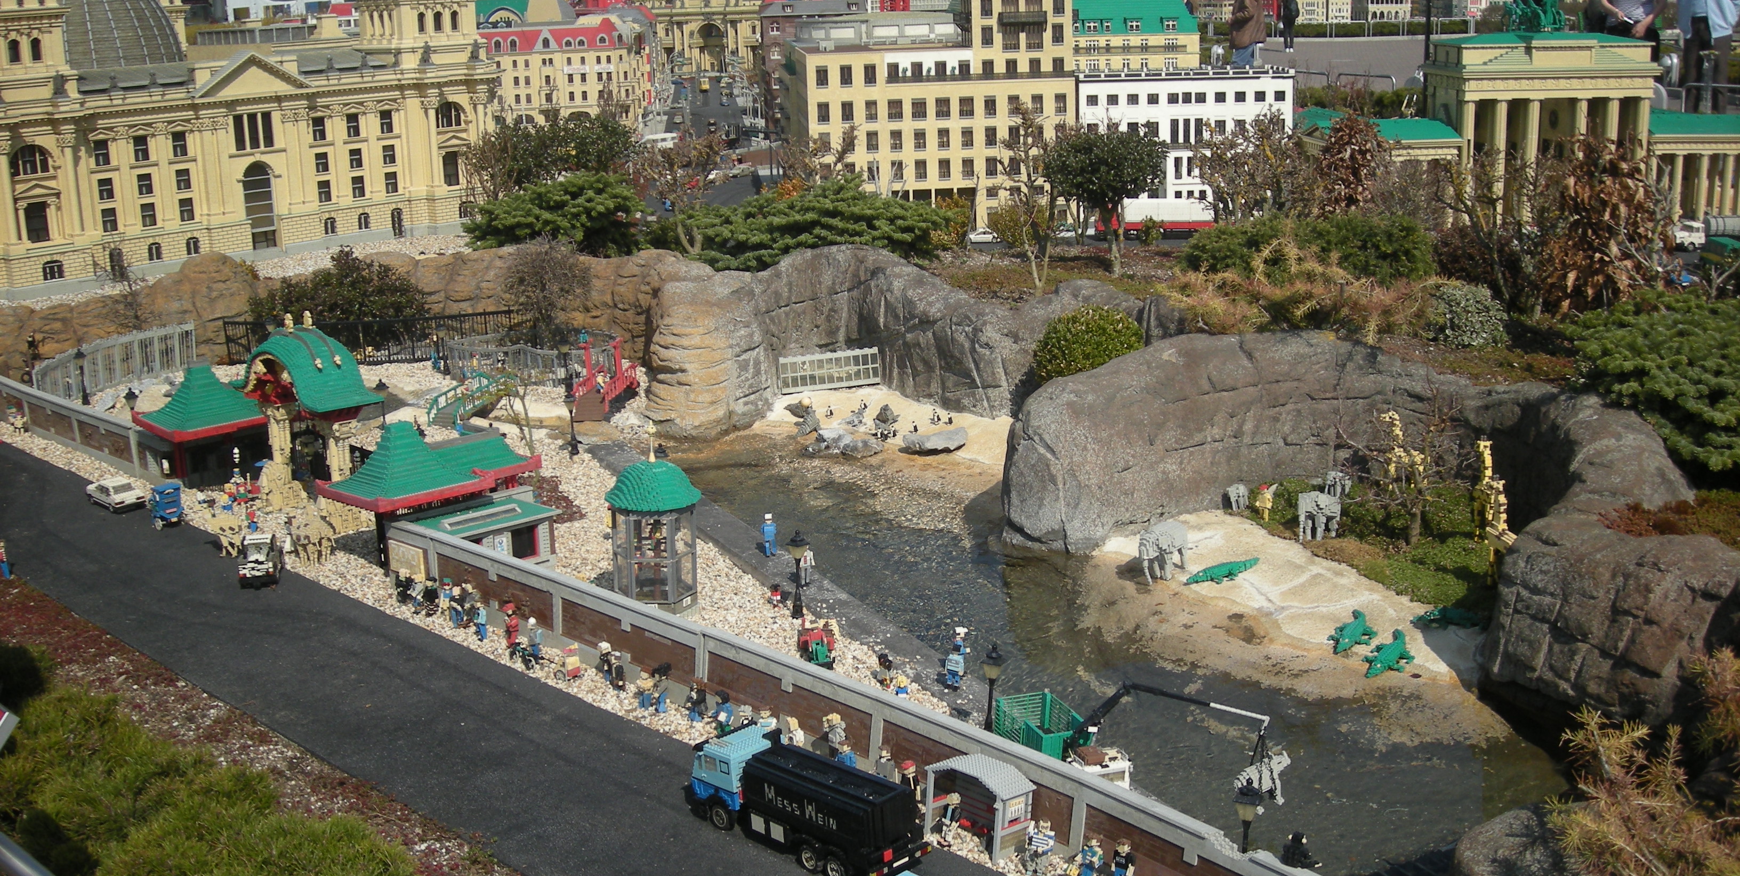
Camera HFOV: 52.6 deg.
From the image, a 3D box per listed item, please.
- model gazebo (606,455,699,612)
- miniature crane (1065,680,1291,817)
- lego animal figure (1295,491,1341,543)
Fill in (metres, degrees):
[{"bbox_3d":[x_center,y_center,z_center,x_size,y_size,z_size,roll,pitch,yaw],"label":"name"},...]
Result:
[{"bbox_3d":[-0.495,0.205,4.027,0.220,0.363,0.205,-1,15,2],"label":"model gazebo"},{"bbox_3d":[0.518,0.510,2.964,0.400,0.190,0.085,7,17,31],"label":"miniature crane"},{"bbox_3d":[1.116,0.189,4.356,0.080,0.122,0.130,8,18,34],"label":"lego animal figure"}]

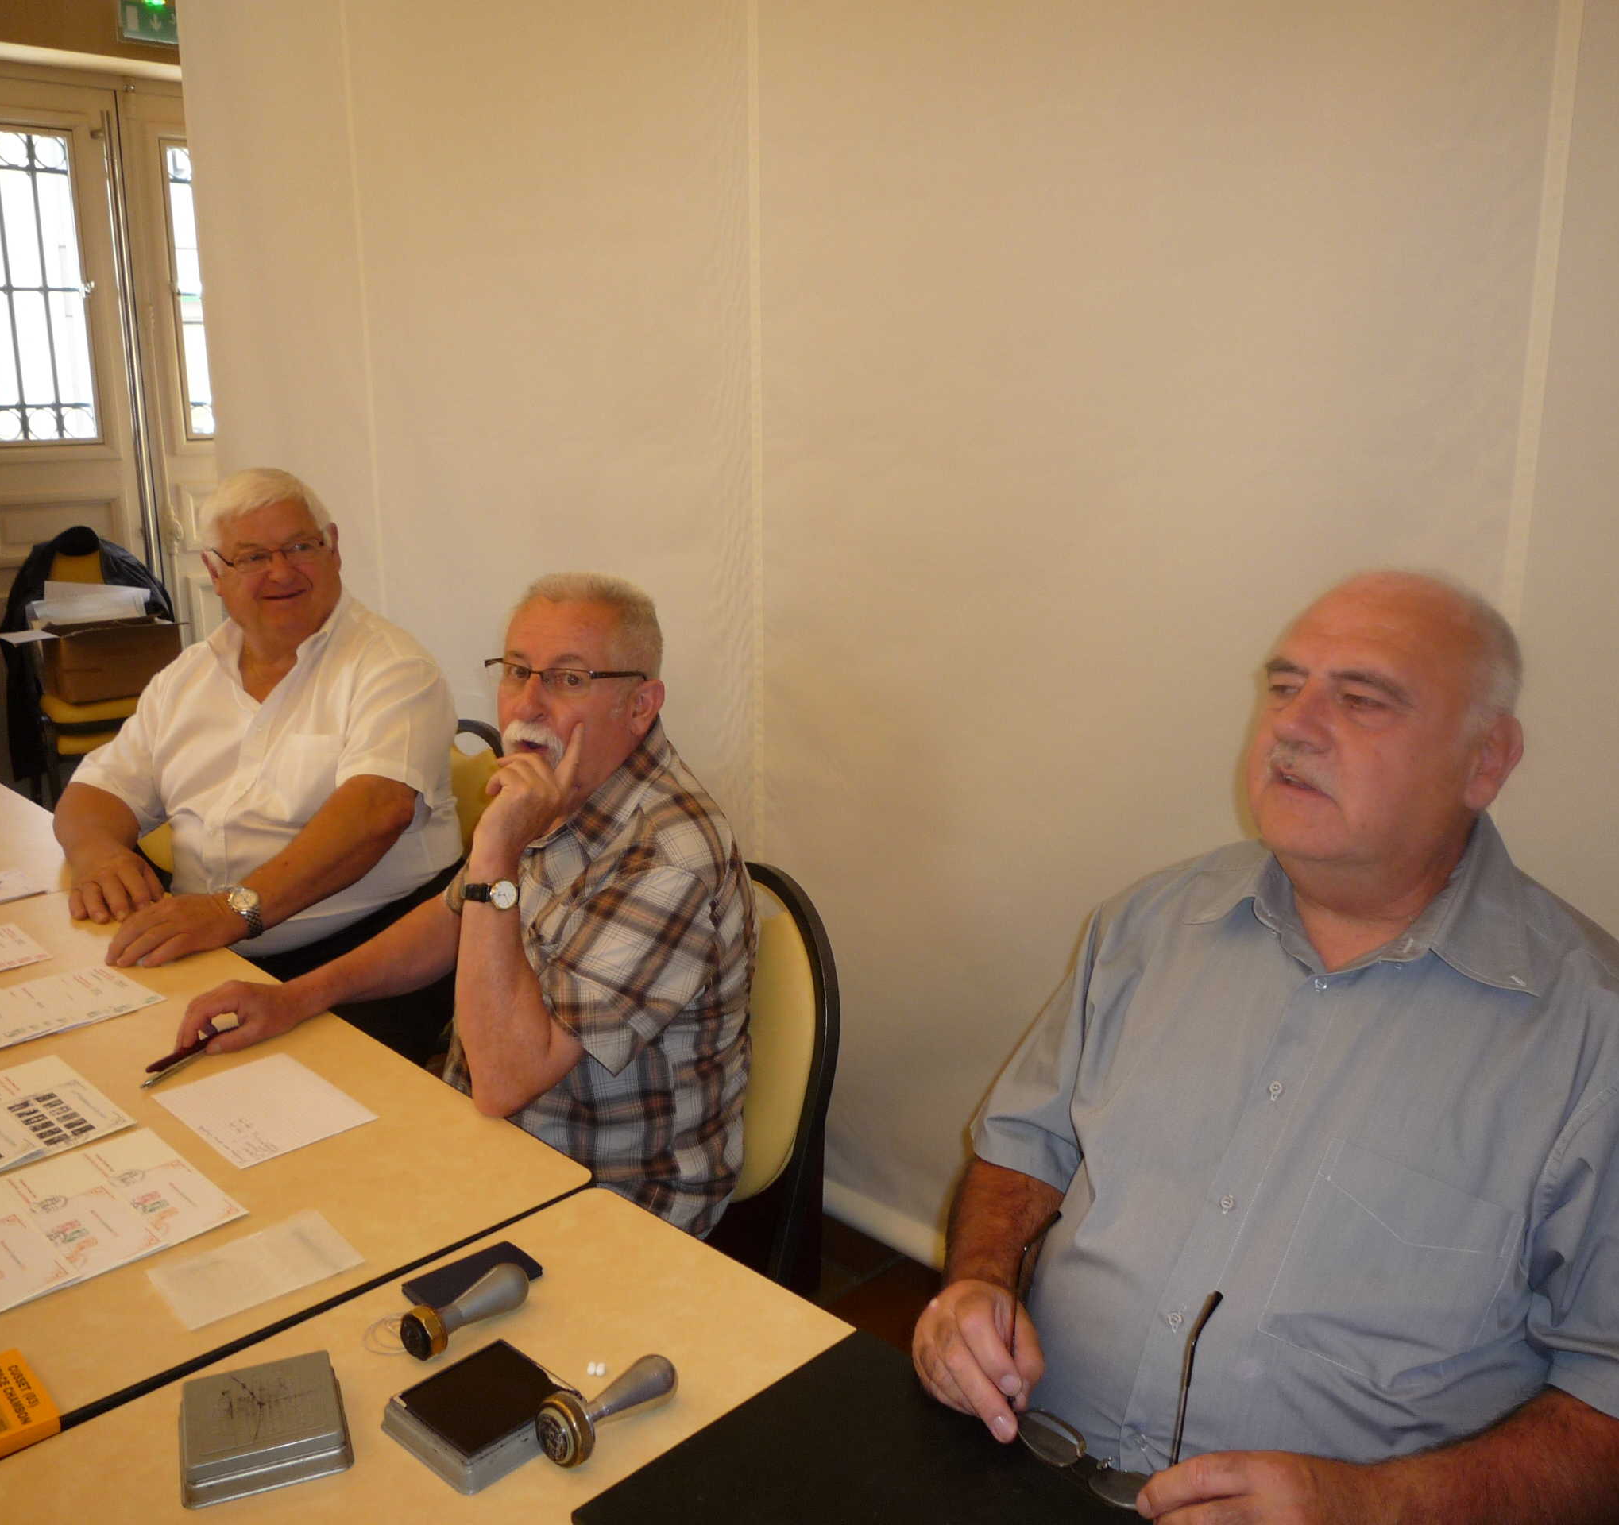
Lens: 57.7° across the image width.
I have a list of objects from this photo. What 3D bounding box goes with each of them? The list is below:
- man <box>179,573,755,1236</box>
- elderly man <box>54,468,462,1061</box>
[{"bbox_3d":[-0.408,0.438,1.659,0.710,1.270,0.560,-12,19,-38],"label":"man"},{"bbox_3d":[-0.864,0.262,2.198,0.620,1.340,0.720,7,16,25],"label":"elderly man"}]

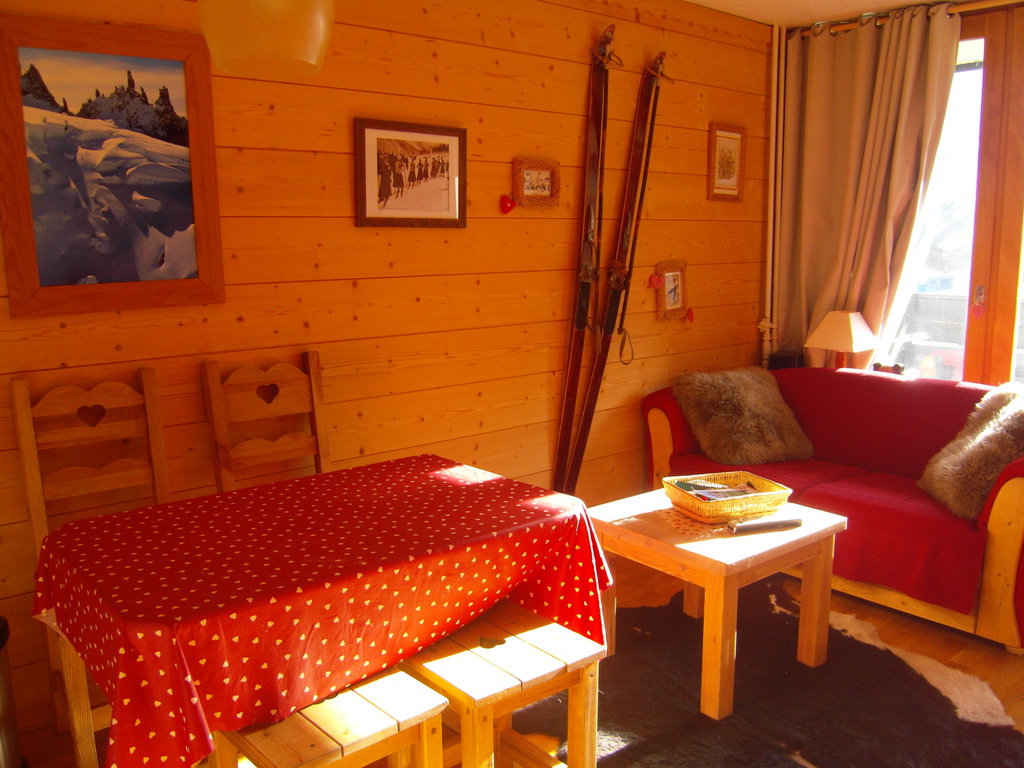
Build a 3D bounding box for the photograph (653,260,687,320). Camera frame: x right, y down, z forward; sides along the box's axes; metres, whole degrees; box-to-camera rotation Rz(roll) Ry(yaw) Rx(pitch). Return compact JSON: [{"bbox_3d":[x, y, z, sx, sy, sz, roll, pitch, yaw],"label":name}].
[{"bbox_3d":[0.714,-0.418,3.717,0.198,0.252,0.025,-8,11,-37],"label":"photograph"}]

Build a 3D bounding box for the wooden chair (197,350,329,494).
[{"bbox_3d":[-0.639,0.428,2.484,0.400,0.995,0.440,-8,11,-37],"label":"wooden chair"}]

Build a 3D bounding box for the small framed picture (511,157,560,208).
[{"bbox_3d":[0.086,-0.768,3.177,0.237,0.174,0.025,-8,11,-37],"label":"small framed picture"}]

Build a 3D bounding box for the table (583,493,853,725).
[{"bbox_3d":[0.617,0.643,2.621,0.588,0.475,0.588,-8,11,-37],"label":"table"}]

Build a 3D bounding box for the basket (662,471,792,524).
[{"bbox_3d":[0.684,0.360,2.638,0.325,0.080,0.240,-5,10,-20],"label":"basket"}]

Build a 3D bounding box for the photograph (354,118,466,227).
[{"bbox_3d":[-0.344,-0.715,2.848,0.444,0.348,0.025,-8,11,-37],"label":"photograph"}]

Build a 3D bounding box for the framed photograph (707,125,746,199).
[{"bbox_3d":[0.993,-1.025,3.850,0.260,0.338,0.022,-8,11,-37],"label":"framed photograph"}]

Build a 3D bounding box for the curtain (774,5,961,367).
[{"bbox_3d":[1.550,-0.519,3.787,0.130,2.230,0.820,-8,11,-37],"label":"curtain"}]

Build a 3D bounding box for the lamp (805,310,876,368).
[{"bbox_3d":[1.492,-0.141,3.762,0.230,0.380,0.230,-8,11,-37],"label":"lamp"}]

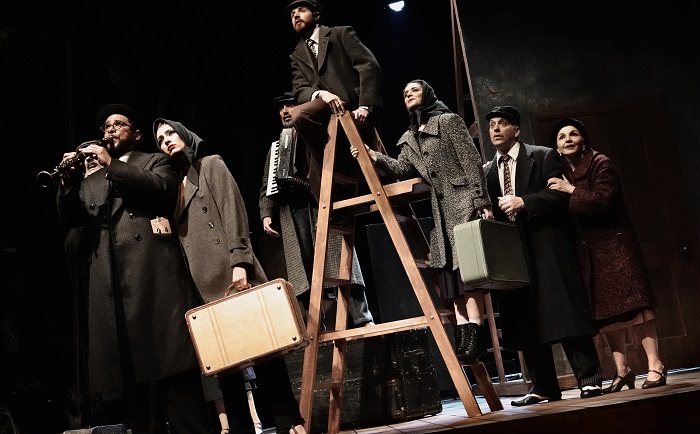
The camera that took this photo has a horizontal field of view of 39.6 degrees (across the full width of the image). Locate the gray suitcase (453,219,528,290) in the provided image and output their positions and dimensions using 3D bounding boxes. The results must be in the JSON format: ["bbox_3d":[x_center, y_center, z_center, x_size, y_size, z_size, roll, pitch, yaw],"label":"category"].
[{"bbox_3d":[0.798,0.211,5.420,0.175,0.335,0.420,-19,-18,40],"label":"gray suitcase"}]

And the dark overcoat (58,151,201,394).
[{"bbox_3d":[-1.085,0.273,4.780,0.620,1.160,0.450,-14,-12,29],"label":"dark overcoat"}]

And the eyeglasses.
[{"bbox_3d":[-1.117,-0.420,4.693,0.142,0.048,0.142,-14,-11,24],"label":"eyeglasses"}]

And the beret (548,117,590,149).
[{"bbox_3d":[1.333,-0.510,5.900,0.250,0.150,0.250,-10,-34,12],"label":"beret"}]

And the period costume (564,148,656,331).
[{"bbox_3d":[1.474,0.102,5.567,0.388,1.038,0.466,0,-14,-40],"label":"period costume"}]

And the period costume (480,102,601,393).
[{"bbox_3d":[1.133,0.210,5.750,0.600,1.760,0.500,-16,-13,37],"label":"period costume"}]

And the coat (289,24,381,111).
[{"bbox_3d":[-0.080,-0.869,5.910,0.485,0.611,0.388,-16,-13,34],"label":"coat"}]

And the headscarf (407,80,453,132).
[{"bbox_3d":[0.463,-0.660,5.700,0.260,0.290,0.210,2,-14,-44],"label":"headscarf"}]

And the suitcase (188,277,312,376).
[{"bbox_3d":[-0.499,0.546,4.770,0.518,0.335,0.172,-20,-16,5],"label":"suitcase"}]

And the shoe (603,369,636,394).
[{"bbox_3d":[1.513,0.924,5.491,0.215,0.125,0.080,-4,-12,-27],"label":"shoe"}]

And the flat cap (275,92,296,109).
[{"bbox_3d":[-0.417,-0.817,6.682,0.205,0.115,0.270,-12,-11,17],"label":"flat cap"}]

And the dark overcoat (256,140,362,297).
[{"bbox_3d":[-0.265,-0.020,6.614,0.640,1.125,0.446,-11,-11,11],"label":"dark overcoat"}]

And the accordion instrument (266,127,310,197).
[{"bbox_3d":[-0.384,-0.363,6.600,0.400,0.460,0.210,4,-10,10],"label":"accordion instrument"}]

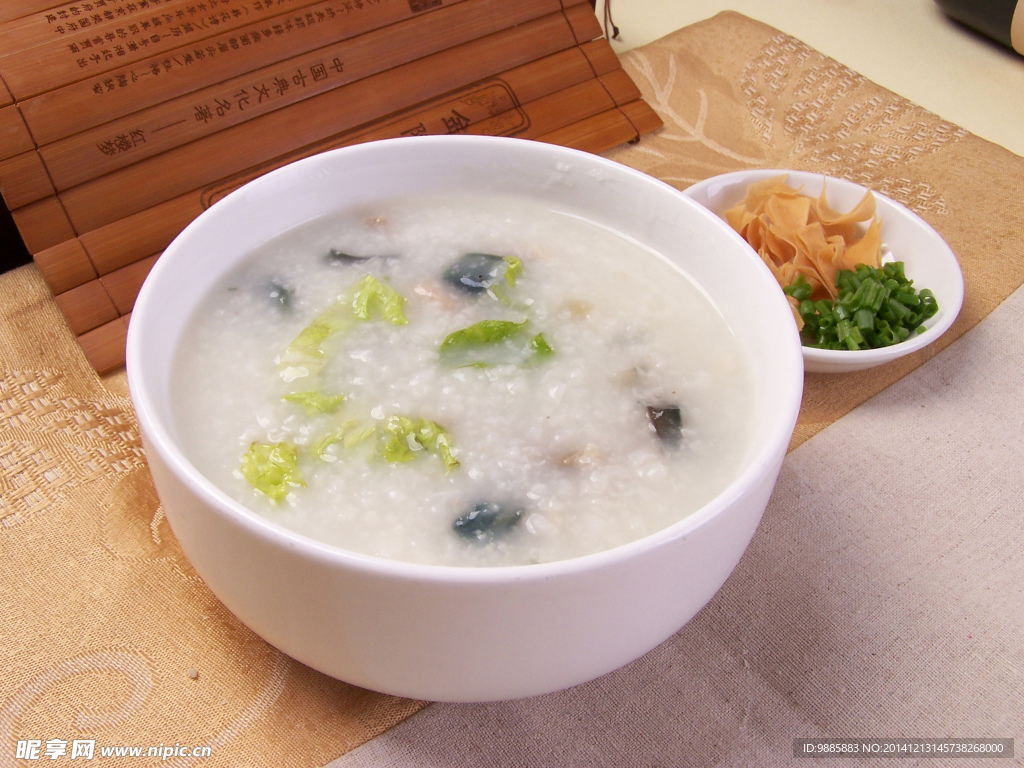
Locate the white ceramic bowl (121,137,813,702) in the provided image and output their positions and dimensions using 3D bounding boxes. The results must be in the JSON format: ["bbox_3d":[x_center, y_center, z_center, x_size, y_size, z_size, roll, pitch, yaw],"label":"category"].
[{"bbox_3d":[-0.012,0.007,0.291,0.158,0.066,0.158,2,44,-2],"label":"white ceramic bowl"}]

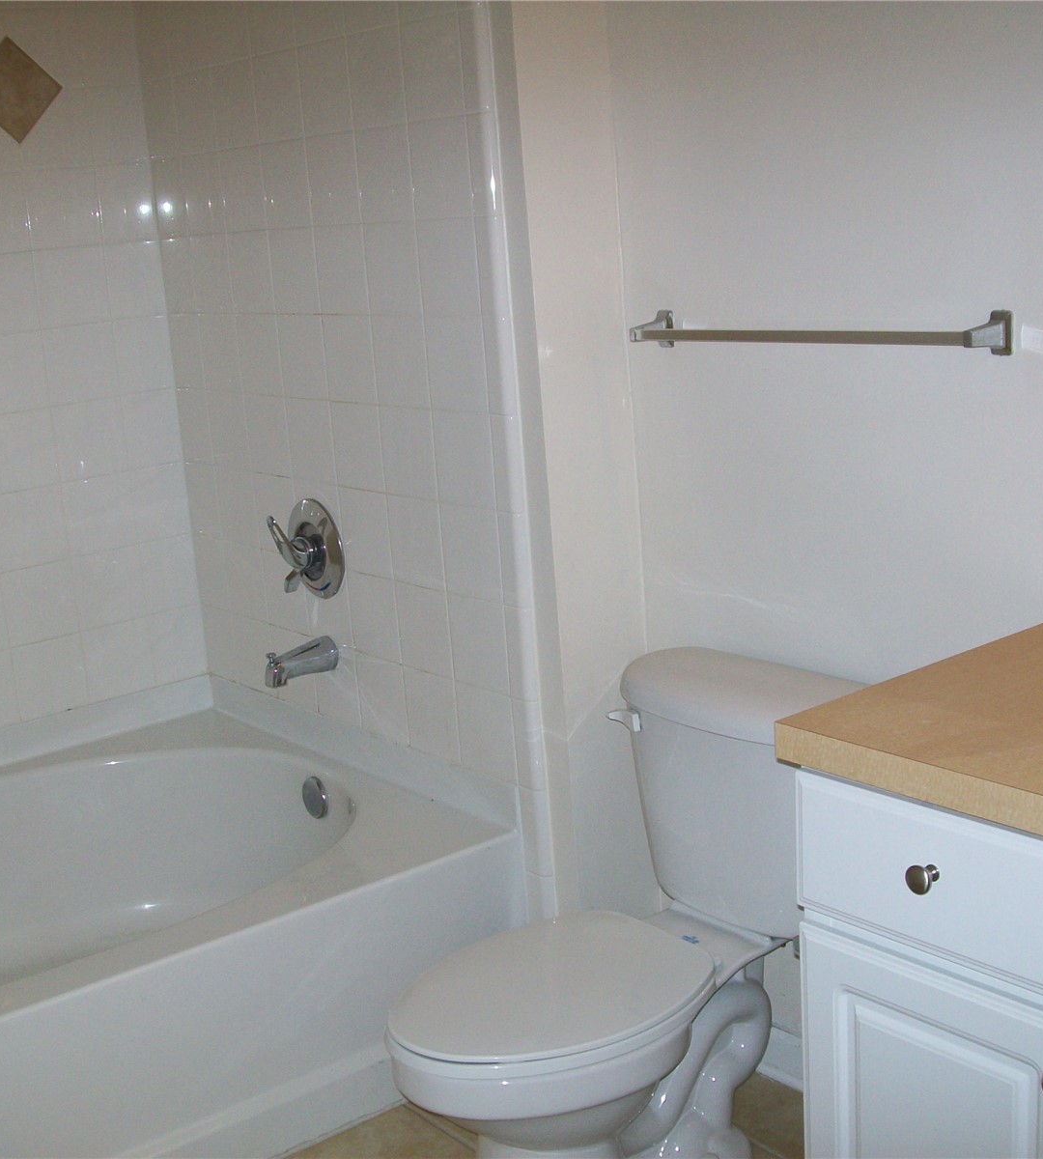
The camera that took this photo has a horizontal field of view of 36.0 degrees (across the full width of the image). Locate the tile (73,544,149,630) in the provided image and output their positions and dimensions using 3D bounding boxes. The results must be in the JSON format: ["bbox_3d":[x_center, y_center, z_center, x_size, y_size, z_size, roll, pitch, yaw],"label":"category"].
[{"bbox_3d":[-0.850,0.017,3.311,0.152,0.152,0.010,-15,17,-38],"label":"tile"}]

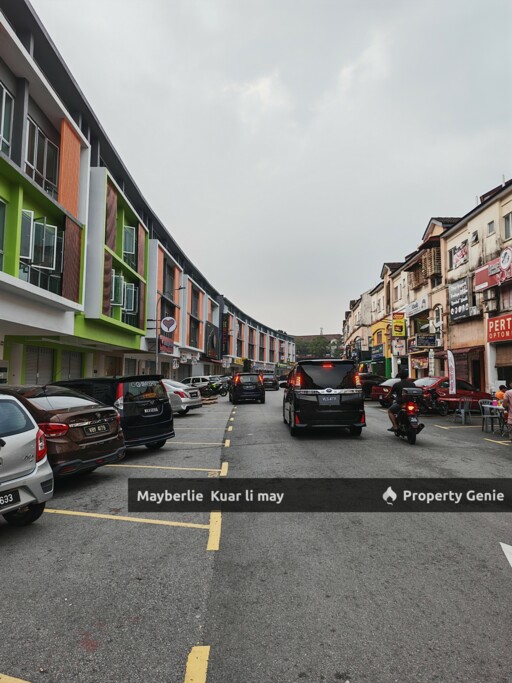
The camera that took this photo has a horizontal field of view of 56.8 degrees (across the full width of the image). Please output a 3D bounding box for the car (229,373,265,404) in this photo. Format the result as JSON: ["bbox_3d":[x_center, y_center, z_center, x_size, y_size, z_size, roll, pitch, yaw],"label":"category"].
[{"bbox_3d":[-0.560,2.801,27.800,1.810,1.670,4.500,1,-5,-5],"label":"car"}]

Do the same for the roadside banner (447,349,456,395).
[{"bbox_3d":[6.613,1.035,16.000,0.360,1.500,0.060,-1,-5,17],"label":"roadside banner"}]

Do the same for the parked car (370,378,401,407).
[{"bbox_3d":[8.300,2.773,25.000,4.350,1.480,1.720,2,-5,-20],"label":"parked car"}]

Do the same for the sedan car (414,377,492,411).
[{"bbox_3d":[8.030,2.246,19.400,4.400,1.480,1.730,2,-5,-25],"label":"sedan car"}]

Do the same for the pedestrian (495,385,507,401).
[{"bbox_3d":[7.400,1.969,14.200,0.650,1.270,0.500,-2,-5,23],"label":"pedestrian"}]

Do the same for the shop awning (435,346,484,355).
[{"bbox_3d":[10.500,0.495,24.600,0.850,0.380,4.500,1,-5,-6],"label":"shop awning"}]

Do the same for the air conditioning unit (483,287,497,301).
[{"bbox_3d":[10.500,-2.135,21.300,0.300,0.570,0.770,1,-5,-6],"label":"air conditioning unit"}]

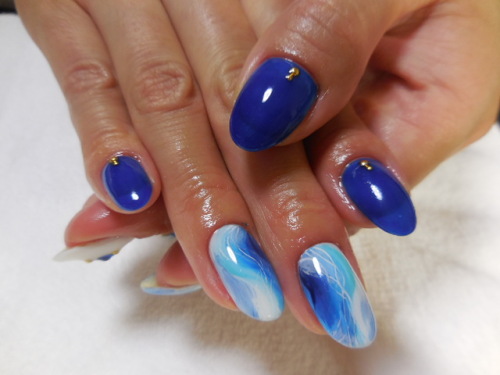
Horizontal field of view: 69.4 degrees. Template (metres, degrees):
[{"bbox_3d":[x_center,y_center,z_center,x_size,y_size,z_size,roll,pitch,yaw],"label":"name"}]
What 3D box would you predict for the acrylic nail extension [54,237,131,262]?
[{"bbox_3d":[-0.046,0.018,0.106,0.022,0.004,0.012,-10,6,-6],"label":"acrylic nail extension"}]

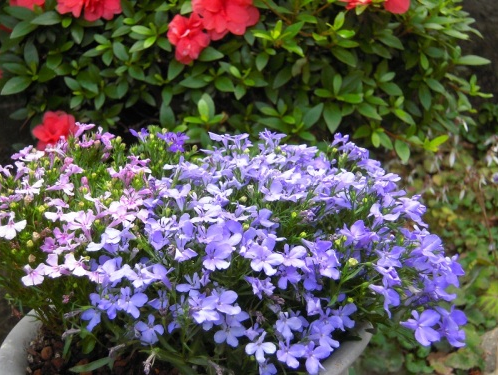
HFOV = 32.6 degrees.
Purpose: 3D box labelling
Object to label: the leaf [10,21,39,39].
[{"bbox_3d":[-0.256,-0.179,0.970,0.037,0.006,0.018,-32,56,-9],"label":"leaf"}]

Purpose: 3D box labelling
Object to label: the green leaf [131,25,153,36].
[{"bbox_3d":[-0.123,-0.179,0.980,0.026,0.006,0.012,20,62,11],"label":"green leaf"}]

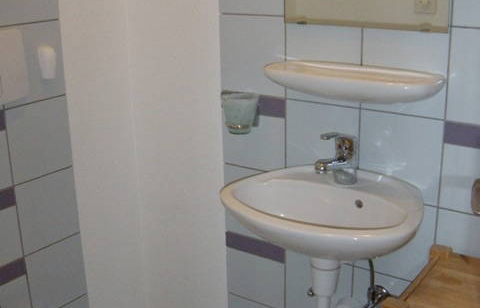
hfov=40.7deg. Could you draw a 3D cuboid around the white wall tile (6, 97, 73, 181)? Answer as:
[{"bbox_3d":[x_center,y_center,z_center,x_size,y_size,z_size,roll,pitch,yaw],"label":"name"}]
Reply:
[{"bbox_3d":[-0.516,-0.037,1.678,0.012,0.198,0.198,11,21,33],"label":"white wall tile"}]

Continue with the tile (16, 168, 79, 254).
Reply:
[{"bbox_3d":[-0.512,0.154,1.739,0.012,0.198,0.198,11,21,33],"label":"tile"}]

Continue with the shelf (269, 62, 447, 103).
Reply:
[{"bbox_3d":[0.236,-0.144,1.394,0.404,0.072,0.157,11,22,34],"label":"shelf"}]

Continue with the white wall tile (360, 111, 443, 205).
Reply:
[{"bbox_3d":[0.361,0.007,1.459,0.199,0.199,0.010,11,22,34],"label":"white wall tile"}]

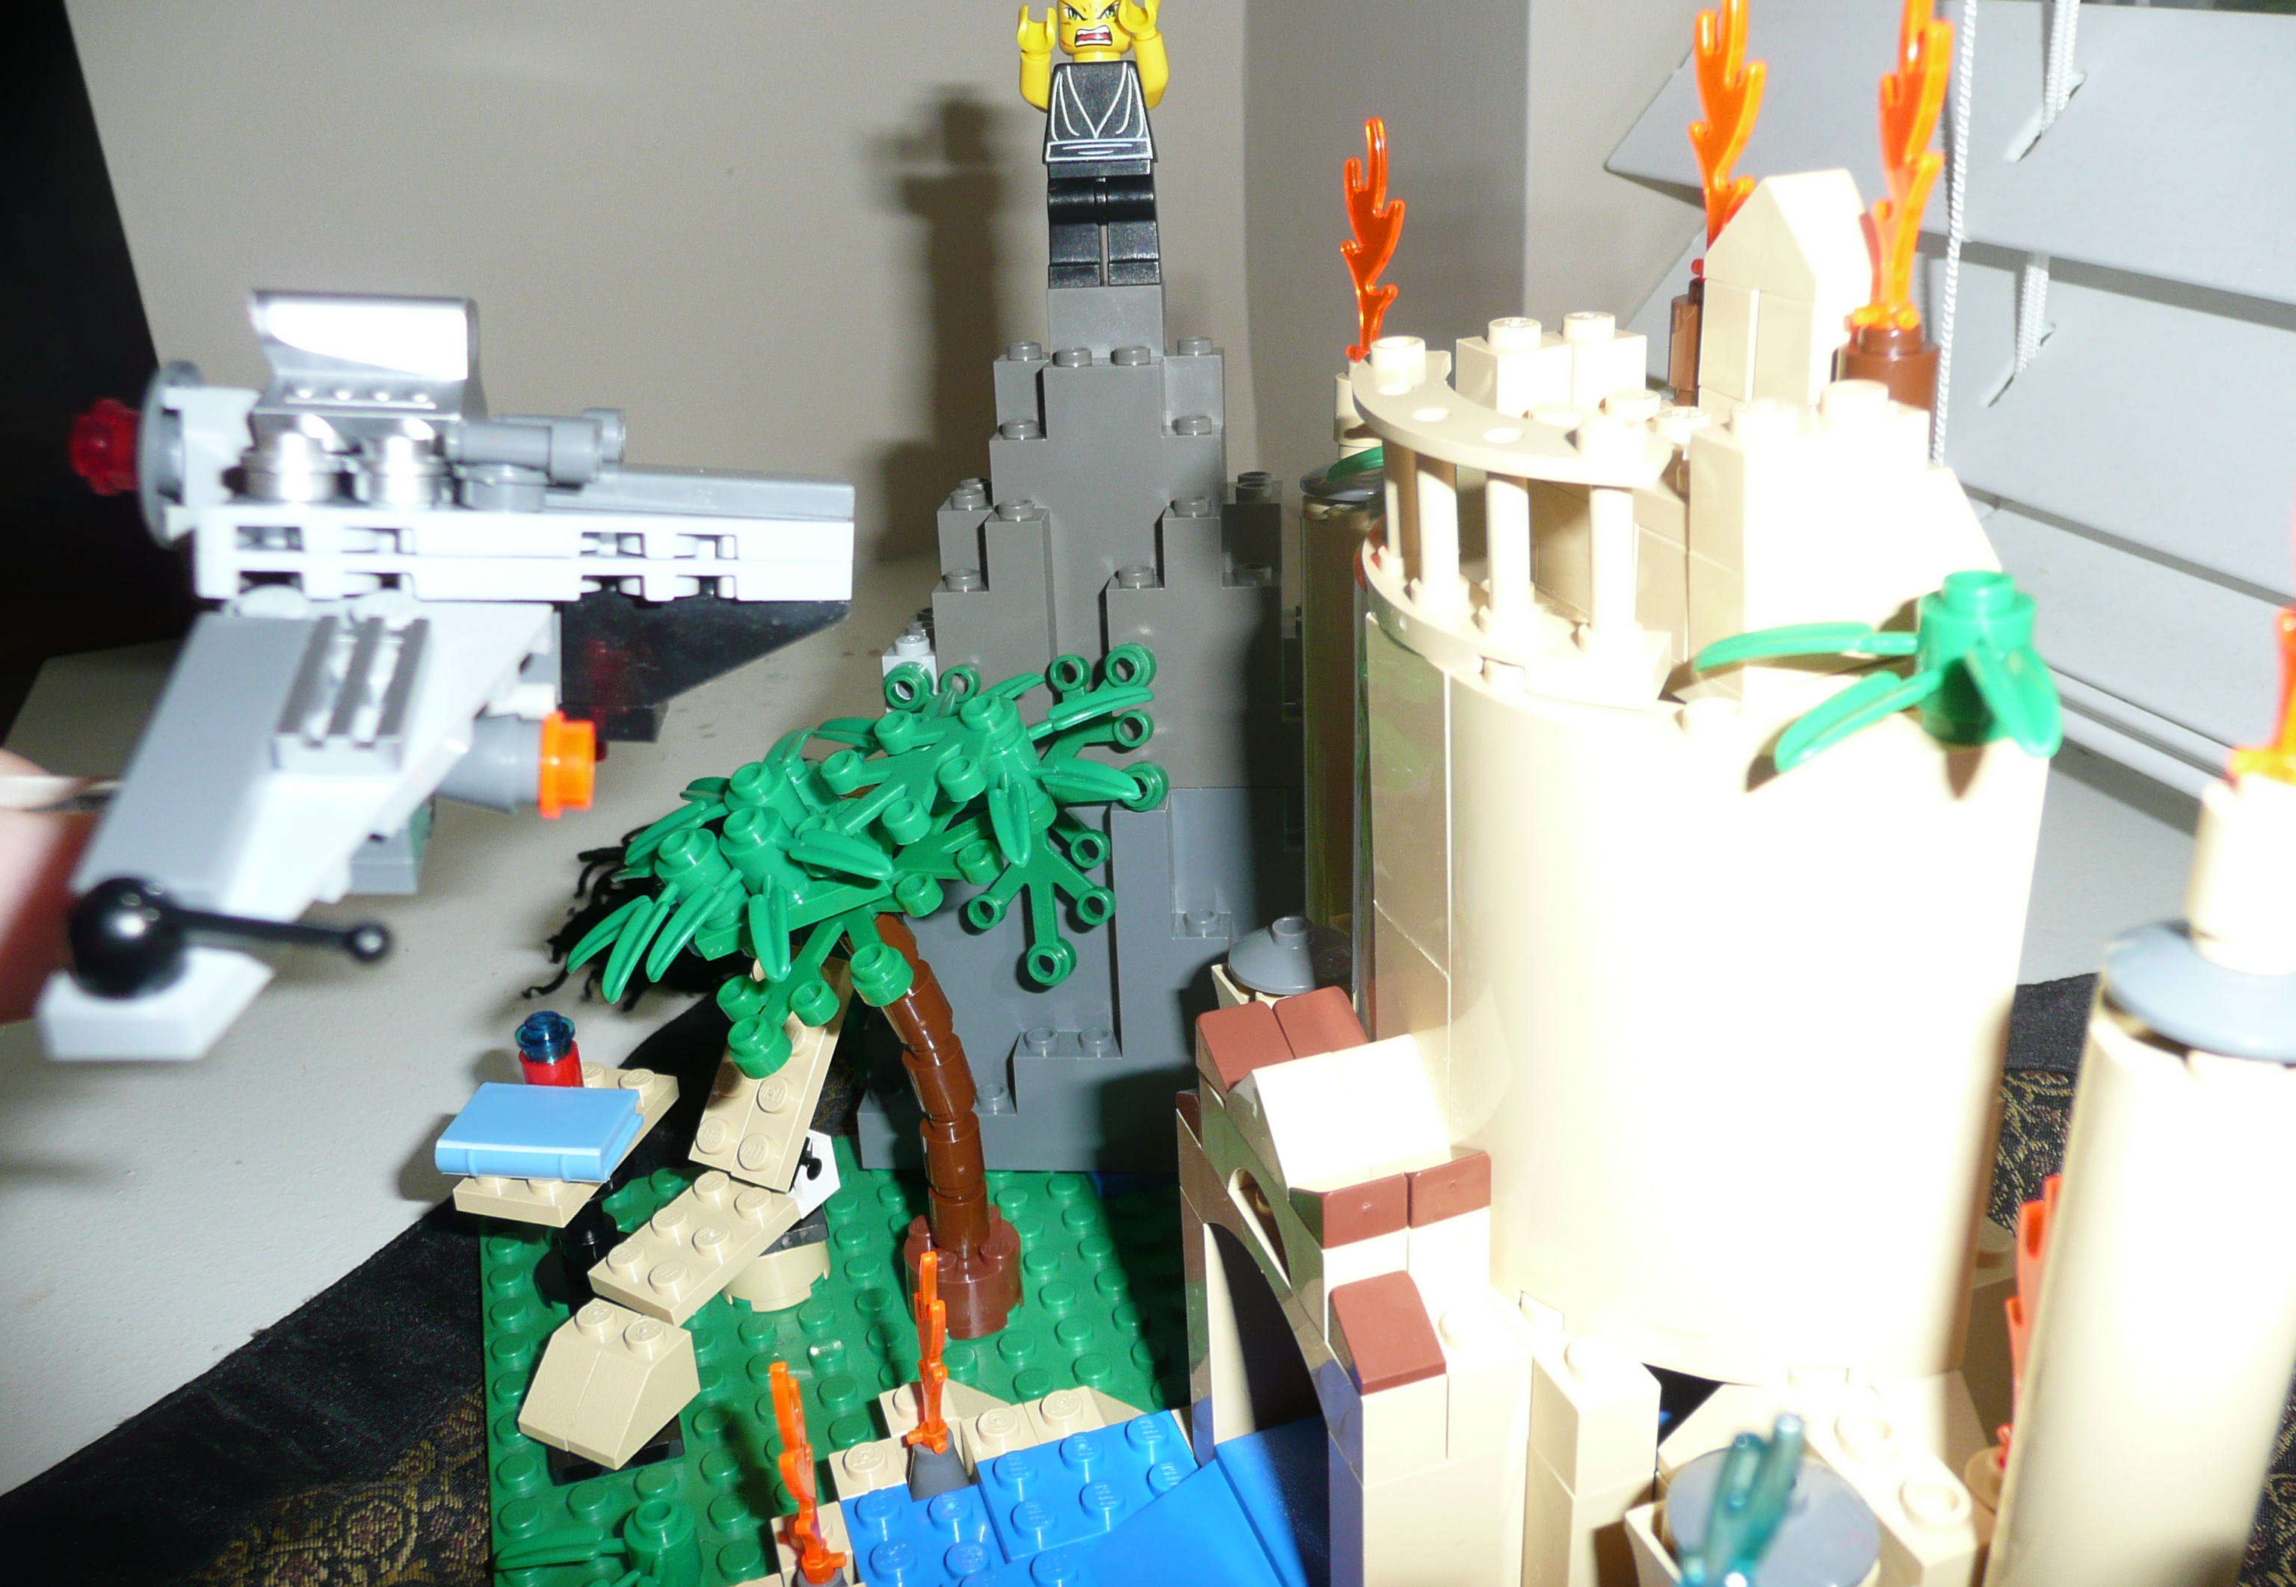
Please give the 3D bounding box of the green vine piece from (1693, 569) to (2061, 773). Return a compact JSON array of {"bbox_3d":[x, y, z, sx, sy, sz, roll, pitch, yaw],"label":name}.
[{"bbox_3d":[0.056,-0.009,0.137,0.024,0.011,0.029,-15,25,-27],"label":"green vine piece"}]

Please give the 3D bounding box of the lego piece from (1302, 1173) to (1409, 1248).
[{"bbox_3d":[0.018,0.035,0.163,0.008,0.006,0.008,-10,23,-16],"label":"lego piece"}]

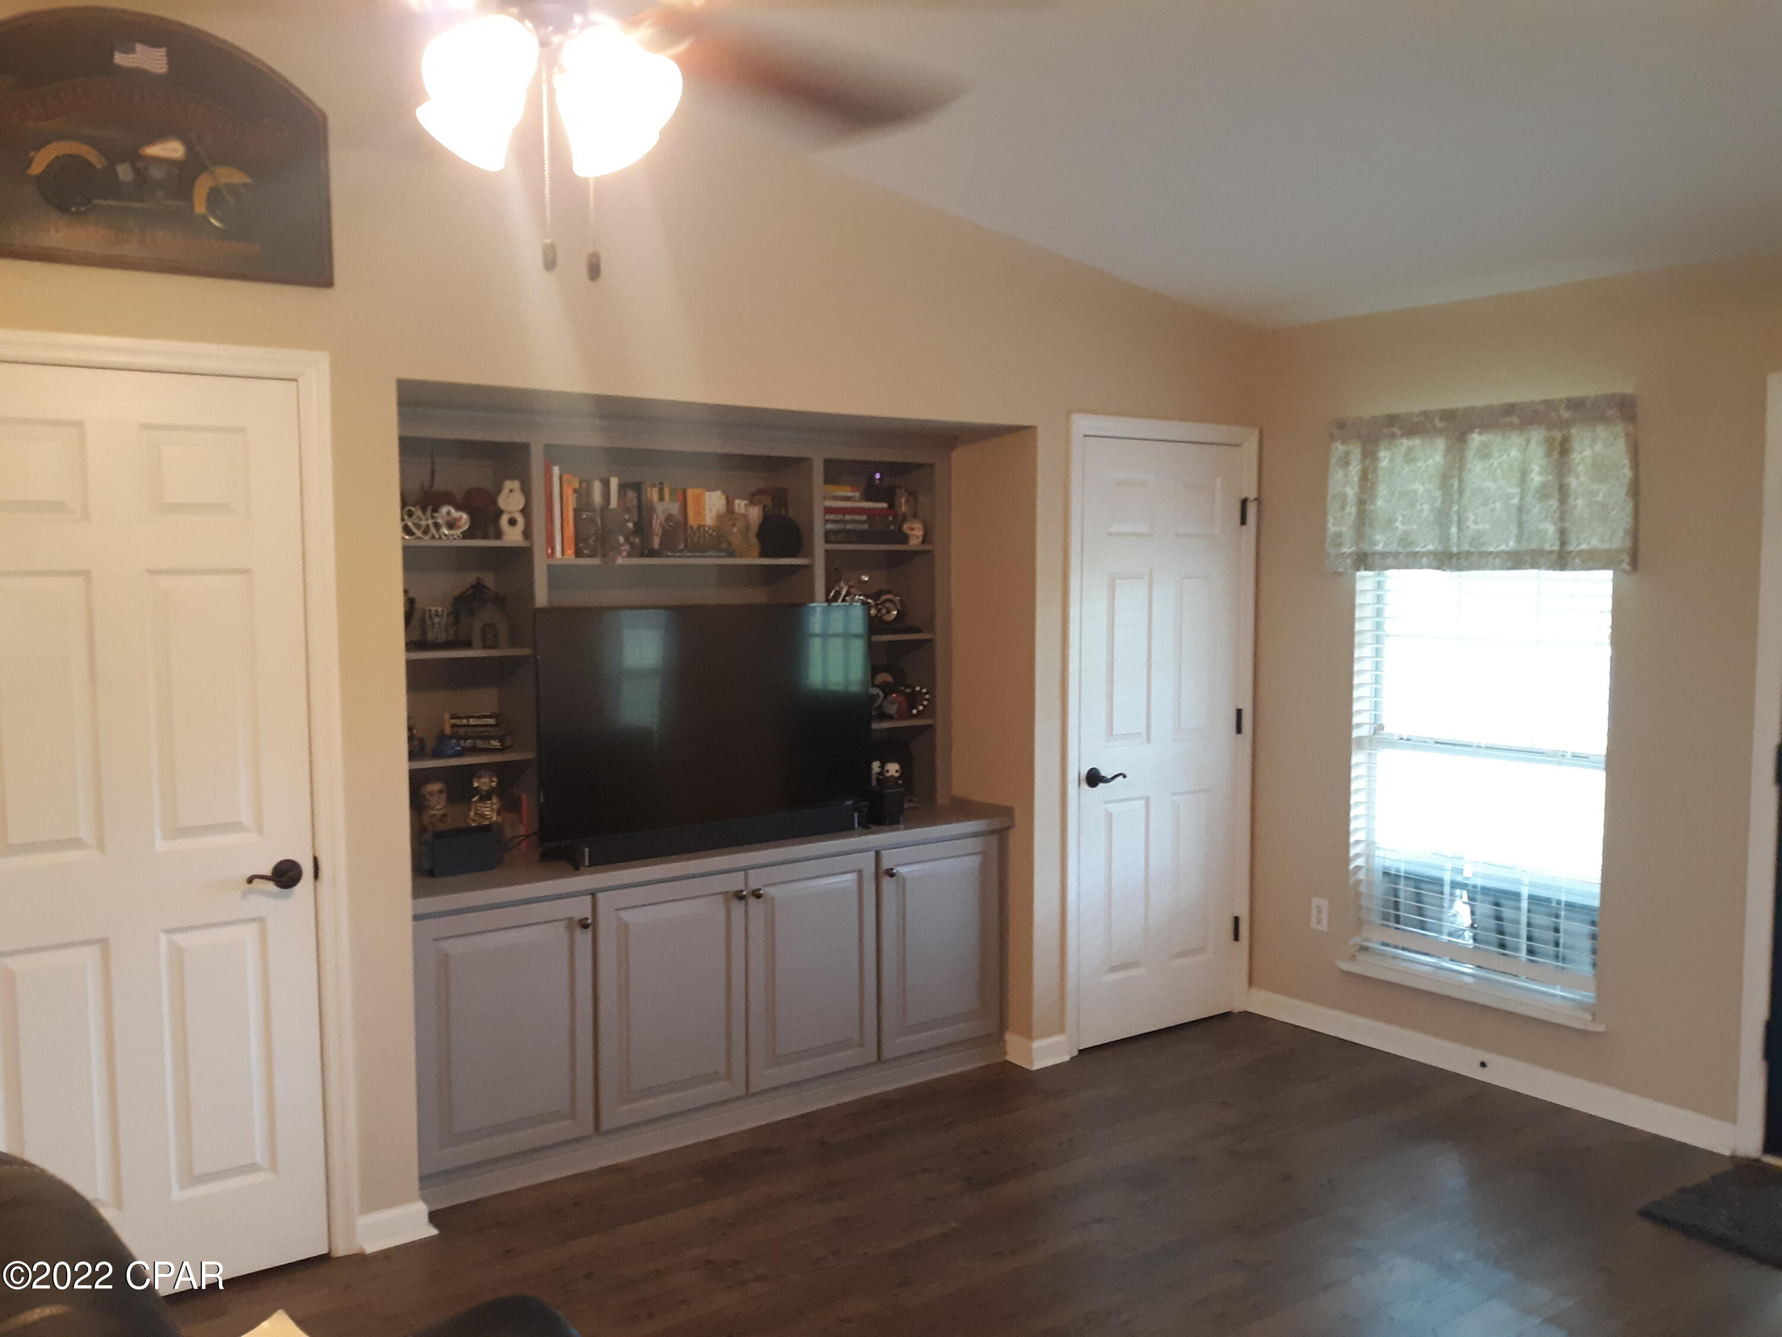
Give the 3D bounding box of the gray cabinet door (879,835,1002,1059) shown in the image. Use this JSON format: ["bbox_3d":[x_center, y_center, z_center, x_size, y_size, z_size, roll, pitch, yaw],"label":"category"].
[{"bbox_3d":[0.156,0.873,4.565,0.474,0.649,0.025,-3,5,-36],"label":"gray cabinet door"}]

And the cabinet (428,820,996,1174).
[{"bbox_3d":[-0.557,0.905,4.365,1.970,0.745,0.540,-3,5,-36],"label":"cabinet"}]

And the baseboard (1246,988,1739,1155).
[{"bbox_3d":[1.820,1.246,4.612,0.020,0.093,1.660,-3,5,-36],"label":"baseboard"}]

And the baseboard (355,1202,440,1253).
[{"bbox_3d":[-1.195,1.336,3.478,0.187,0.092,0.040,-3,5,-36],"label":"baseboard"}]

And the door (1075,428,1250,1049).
[{"bbox_3d":[0.931,0.242,4.955,0.790,2.040,0.055,-3,5,-36],"label":"door"}]

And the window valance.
[{"bbox_3d":[1.797,-0.548,4.456,0.080,0.506,1.020,-3,5,-36],"label":"window valance"}]

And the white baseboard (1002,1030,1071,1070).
[{"bbox_3d":[0.491,1.242,4.747,0.173,0.093,0.126,-3,5,-36],"label":"white baseboard"}]

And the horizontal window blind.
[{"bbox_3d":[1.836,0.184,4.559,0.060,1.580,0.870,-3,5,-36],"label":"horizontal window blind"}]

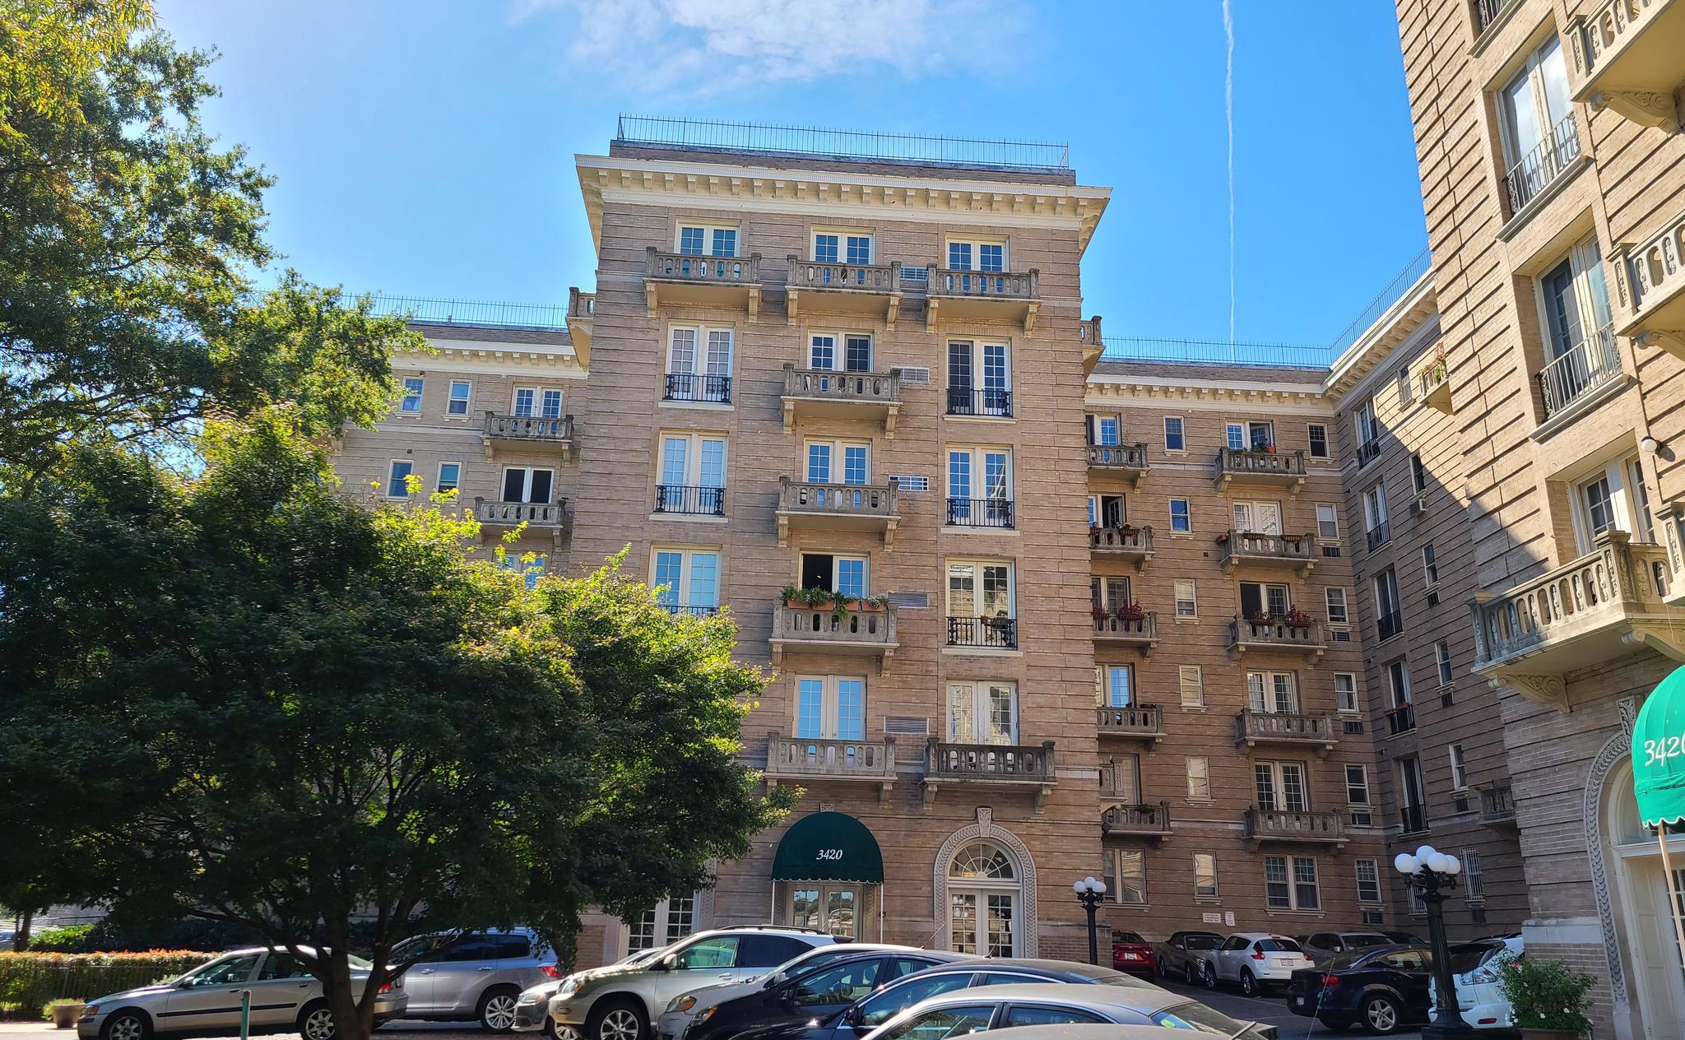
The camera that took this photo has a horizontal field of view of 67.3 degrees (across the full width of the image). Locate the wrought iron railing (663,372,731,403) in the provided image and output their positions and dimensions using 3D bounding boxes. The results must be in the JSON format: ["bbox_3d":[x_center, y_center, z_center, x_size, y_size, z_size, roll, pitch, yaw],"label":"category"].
[{"bbox_3d":[-3.699,-3.372,32.486,1.733,0.720,0.080,3,-19,-3],"label":"wrought iron railing"}]

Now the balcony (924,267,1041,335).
[{"bbox_3d":[3.802,-5.964,34.537,3.170,1.560,1.040,3,-18,-3],"label":"balcony"}]

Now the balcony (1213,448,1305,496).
[{"bbox_3d":[15.349,-1.690,46.386,3.170,1.560,1.040,3,-18,-3],"label":"balcony"}]

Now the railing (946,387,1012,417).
[{"bbox_3d":[3.580,-3.046,32.965,1.755,0.714,0.080,2,-18,-4],"label":"railing"}]

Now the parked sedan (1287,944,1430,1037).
[{"bbox_3d":[10.572,8.426,22.724,4.850,1.490,1.830,2,-18,-1],"label":"parked sedan"}]

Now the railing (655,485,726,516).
[{"bbox_3d":[-3.914,-0.496,32.613,1.800,0.690,0.130,3,-18,-3],"label":"railing"}]

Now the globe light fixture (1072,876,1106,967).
[{"bbox_3d":[5.505,9.144,27.807,0.720,2.500,0.720,2,-19,-4],"label":"globe light fixture"}]

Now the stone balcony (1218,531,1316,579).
[{"bbox_3d":[15.286,1.335,45.377,3.170,1.560,1.040,3,-18,-3],"label":"stone balcony"}]

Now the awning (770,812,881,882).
[{"bbox_3d":[-0.354,7.505,29.017,2.480,1.600,1.800,2,-19,-4],"label":"awning"}]

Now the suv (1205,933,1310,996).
[{"bbox_3d":[11.274,12.058,34.434,1.765,1.570,4.125,3,-19,-5],"label":"suv"}]

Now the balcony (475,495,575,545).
[{"bbox_3d":[-11.181,0.161,43.797,3.170,1.560,1.040,3,-18,-3],"label":"balcony"}]

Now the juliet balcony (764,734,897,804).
[{"bbox_3d":[-0.293,5.791,29.207,3.040,1.470,1.030,2,-18,-4],"label":"juliet balcony"}]

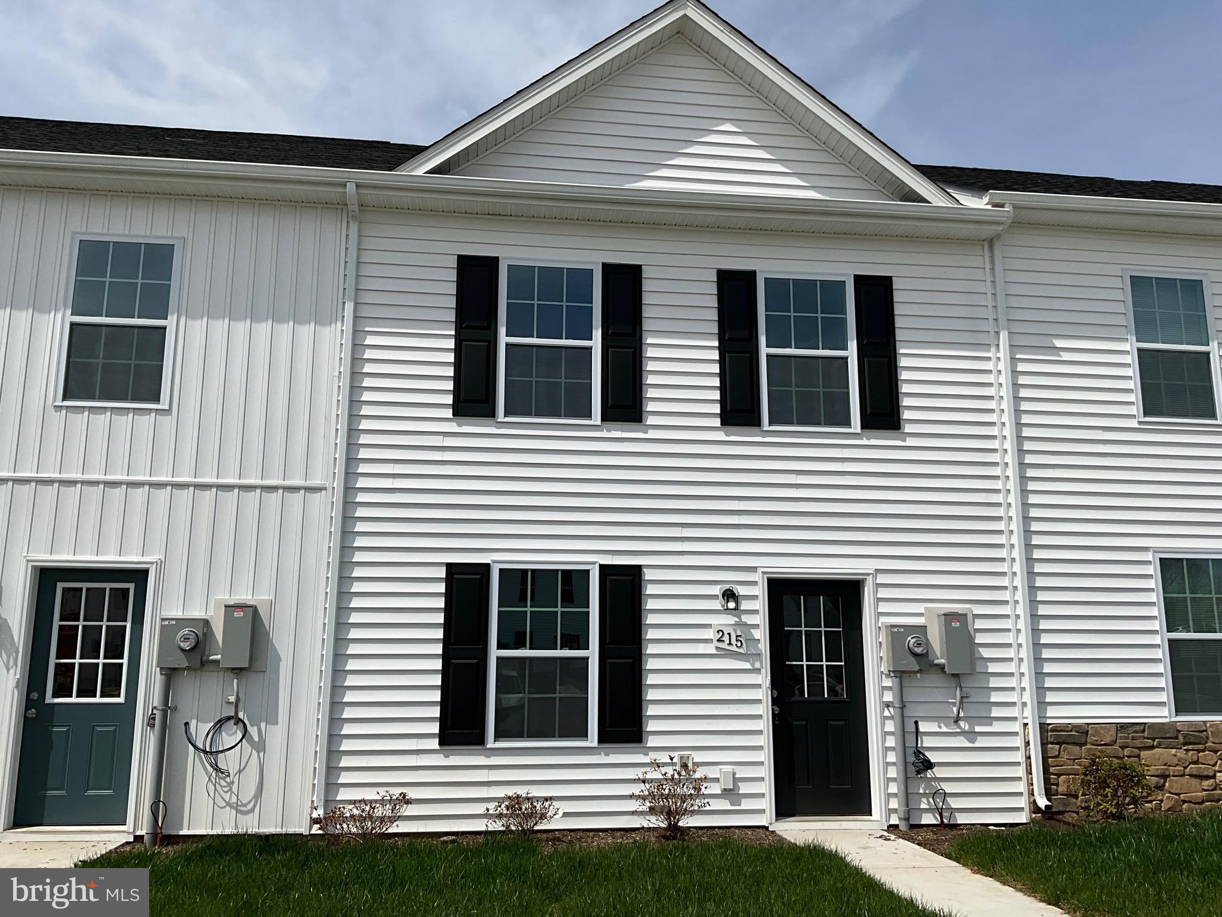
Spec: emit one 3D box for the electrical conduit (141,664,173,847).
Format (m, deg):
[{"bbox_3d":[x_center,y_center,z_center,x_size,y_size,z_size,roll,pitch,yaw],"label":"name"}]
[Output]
[{"bbox_3d":[-3.556,2.337,8.051,0.100,1.334,0.100,2,-12,-7],"label":"electrical conduit"}]

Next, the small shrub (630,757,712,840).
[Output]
[{"bbox_3d":[0.469,2.674,8.098,0.600,0.622,0.560,2,-12,-7],"label":"small shrub"}]

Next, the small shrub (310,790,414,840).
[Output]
[{"bbox_3d":[-1.906,2.731,7.822,0.710,0.368,0.580,2,-12,-7],"label":"small shrub"}]

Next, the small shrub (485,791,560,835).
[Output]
[{"bbox_3d":[-0.687,2.775,7.980,0.570,0.341,0.500,2,-12,-7],"label":"small shrub"}]

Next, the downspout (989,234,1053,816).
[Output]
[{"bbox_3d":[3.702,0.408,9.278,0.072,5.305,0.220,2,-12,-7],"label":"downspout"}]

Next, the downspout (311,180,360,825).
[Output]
[{"bbox_3d":[-2.292,0.233,8.523,0.070,5.338,0.365,2,-12,-7],"label":"downspout"}]

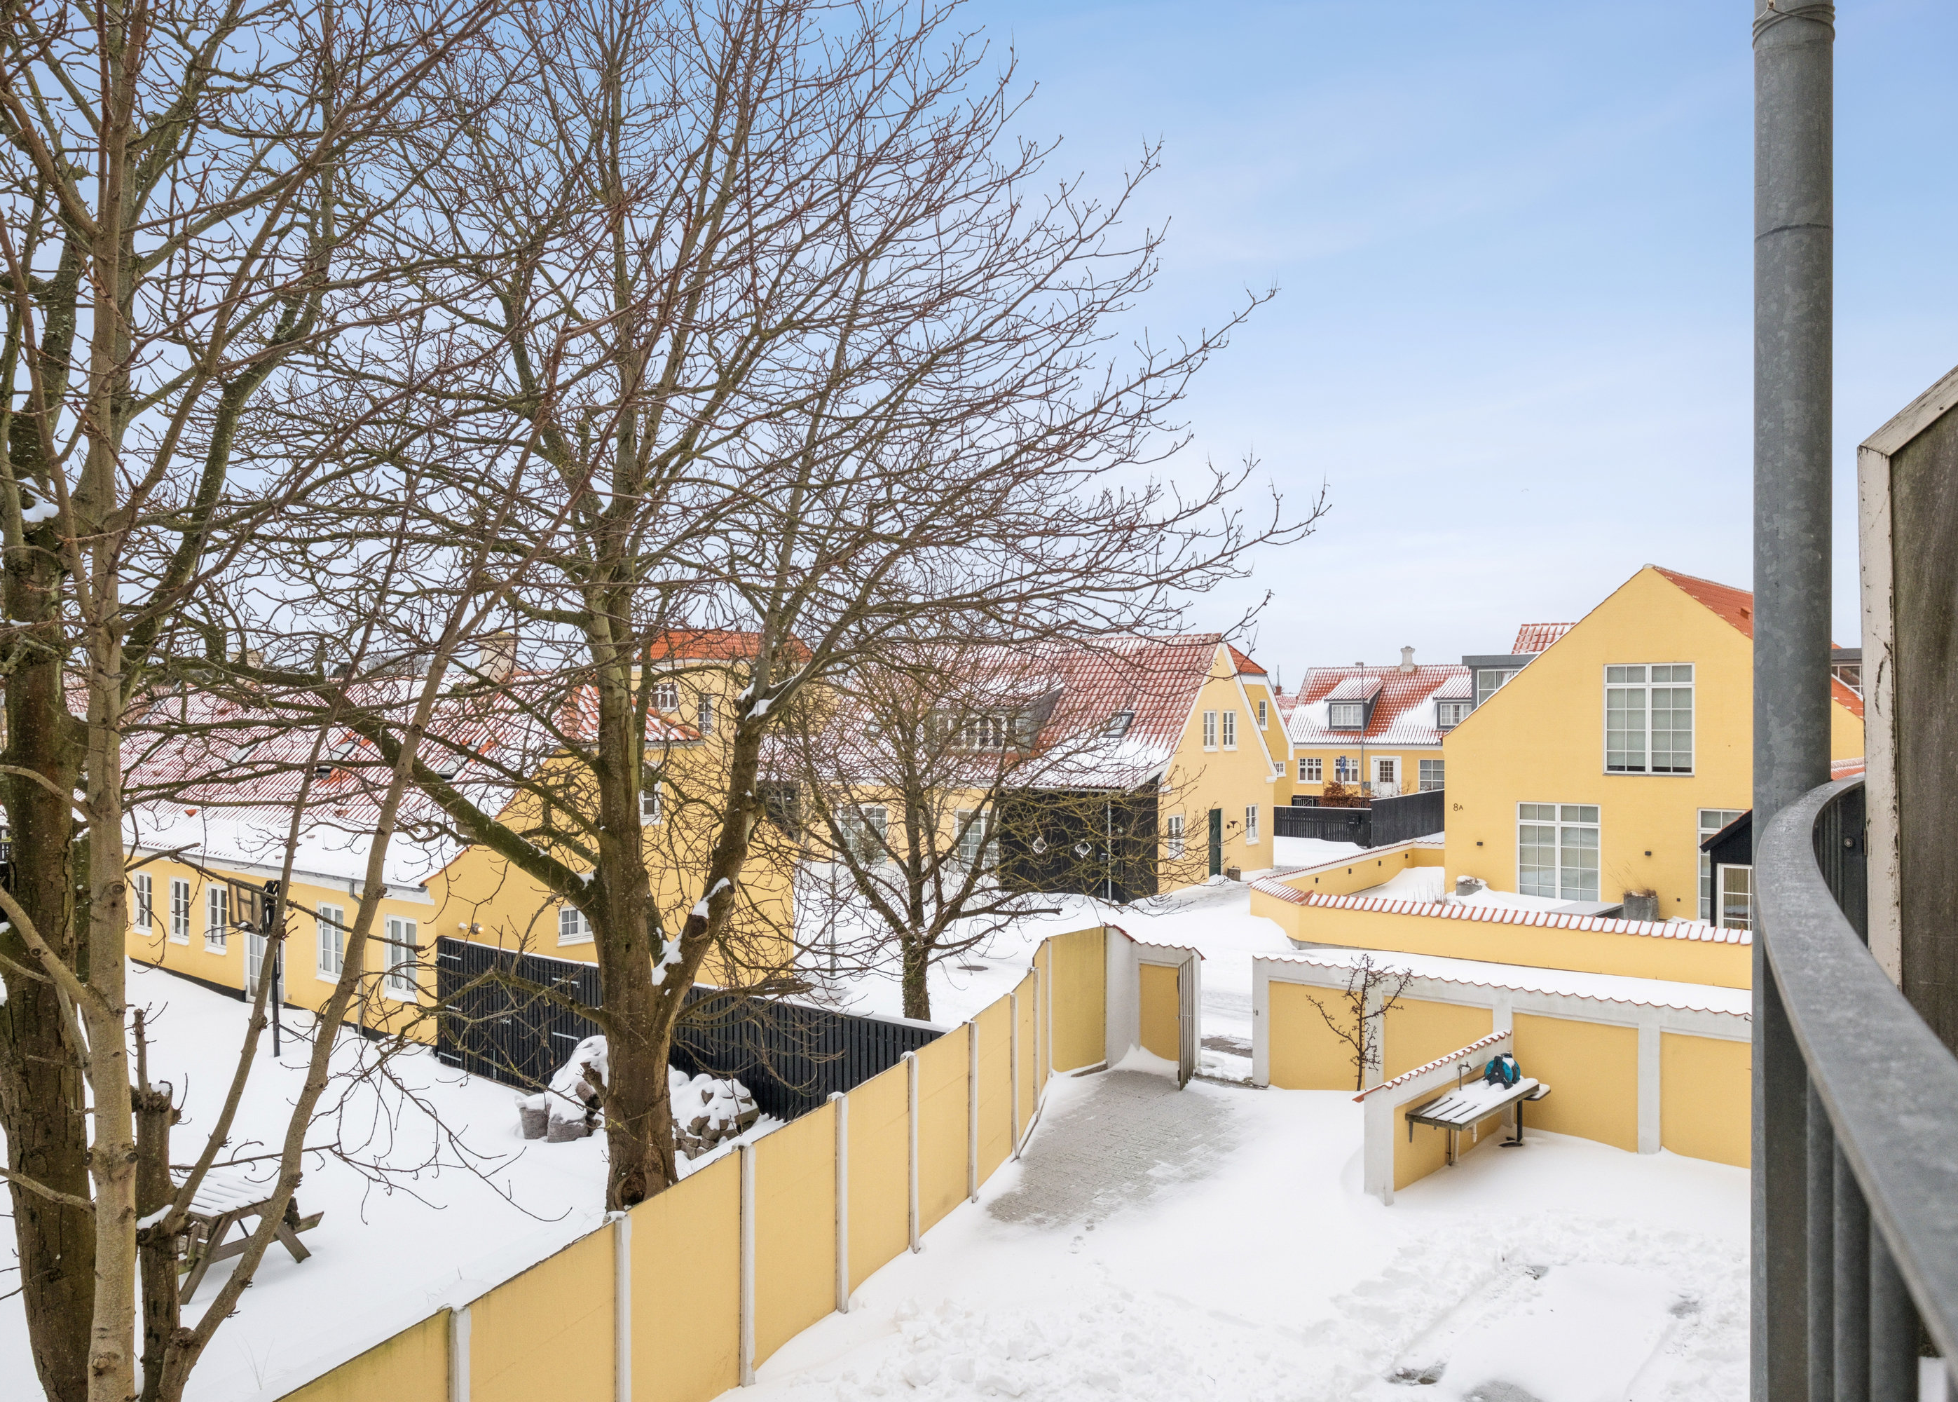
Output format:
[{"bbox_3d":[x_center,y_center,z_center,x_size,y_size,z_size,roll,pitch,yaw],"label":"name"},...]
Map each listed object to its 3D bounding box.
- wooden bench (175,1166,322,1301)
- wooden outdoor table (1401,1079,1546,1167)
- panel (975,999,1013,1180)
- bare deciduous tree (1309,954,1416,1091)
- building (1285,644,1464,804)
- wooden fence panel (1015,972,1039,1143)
[{"bbox_3d":[-7.570,5.130,13.720,1.680,0.750,1.480,0,0,33],"label":"wooden bench"},{"bbox_3d":[5.770,4.900,16.200,0.650,0.700,2.300,0,0,42],"label":"wooden outdoor table"},{"bbox_3d":[0.170,4.500,16.200,0.070,1.950,1.480,0,0,18],"label":"panel"},{"bbox_3d":[5.140,4.370,18.800,1.380,1.900,0.750,0,0,37],"label":"bare deciduous tree"},{"bbox_3d":[23.300,1.300,76.300,10.500,8.300,8.000,0,0,26],"label":"building"},{"bbox_3d":[0.600,4.500,17.700,0.070,1.950,1.480,0,0,14],"label":"wooden fence panel"}]

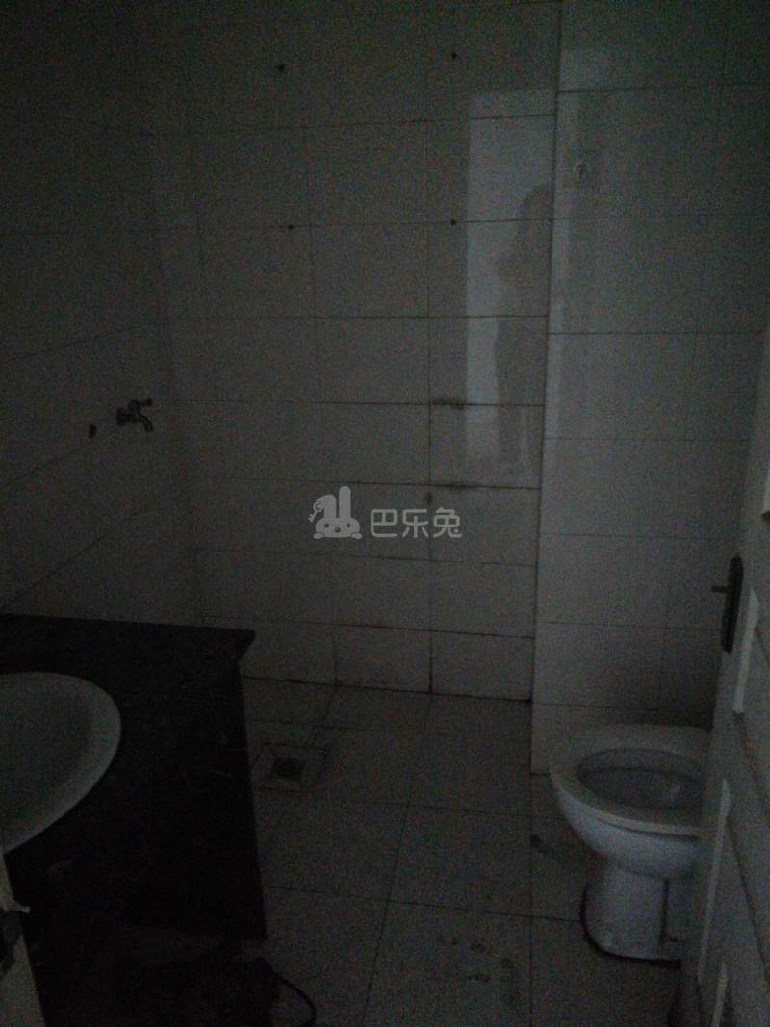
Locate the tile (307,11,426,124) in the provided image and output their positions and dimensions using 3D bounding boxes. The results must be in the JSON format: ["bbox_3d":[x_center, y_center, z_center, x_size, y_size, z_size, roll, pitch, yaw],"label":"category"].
[{"bbox_3d":[-0.055,-1.158,2.100,0.330,0.250,0.010,2,20,10],"label":"tile"}]

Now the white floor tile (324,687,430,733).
[{"bbox_3d":[-0.025,0.640,2.615,0.330,0.010,0.237,2,20,9],"label":"white floor tile"}]

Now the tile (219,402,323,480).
[{"bbox_3d":[-0.353,-0.223,2.501,0.330,0.250,0.010,2,20,10],"label":"tile"}]

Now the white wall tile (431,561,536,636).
[{"bbox_3d":[0.312,0.270,2.551,0.330,0.251,0.010,2,20,9],"label":"white wall tile"}]

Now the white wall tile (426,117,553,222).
[{"bbox_3d":[0.275,-0.910,2.128,0.324,0.250,0.010,2,21,10],"label":"white wall tile"}]

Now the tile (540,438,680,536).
[{"bbox_3d":[0.556,-0.064,1.991,0.334,0.251,0.012,2,21,10],"label":"tile"}]

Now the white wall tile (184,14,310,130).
[{"bbox_3d":[-0.382,-1.167,2.150,0.329,0.250,0.010,2,21,10],"label":"white wall tile"}]

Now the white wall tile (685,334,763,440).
[{"bbox_3d":[0.871,-0.286,1.831,0.330,0.251,0.010,2,20,9],"label":"white wall tile"}]

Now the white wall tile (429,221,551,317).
[{"bbox_3d":[0.284,-0.675,2.218,0.330,0.250,0.010,2,20,10],"label":"white wall tile"}]

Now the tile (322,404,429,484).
[{"bbox_3d":[-0.027,-0.213,2.452,0.330,0.251,0.012,2,21,10],"label":"tile"}]

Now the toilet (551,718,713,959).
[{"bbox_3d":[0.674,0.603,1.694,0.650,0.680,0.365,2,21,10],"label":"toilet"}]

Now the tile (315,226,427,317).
[{"bbox_3d":[-0.041,-0.684,2.270,0.329,0.250,0.010,2,21,10],"label":"tile"}]

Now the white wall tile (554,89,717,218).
[{"bbox_3d":[0.535,-0.774,1.728,0.334,0.251,0.012,2,21,10],"label":"white wall tile"}]

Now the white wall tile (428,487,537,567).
[{"bbox_3d":[0.305,0.036,2.471,0.330,0.251,0.010,2,21,10],"label":"white wall tile"}]

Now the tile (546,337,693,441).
[{"bbox_3d":[0.549,-0.299,1.897,0.330,0.250,0.010,2,20,10],"label":"tile"}]

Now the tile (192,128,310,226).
[{"bbox_3d":[-0.375,-0.935,2.249,0.330,0.251,0.012,2,21,10],"label":"tile"}]

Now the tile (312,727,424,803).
[{"bbox_3d":[-0.071,0.737,2.355,0.330,0.010,0.327,2,20,9],"label":"tile"}]

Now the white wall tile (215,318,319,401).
[{"bbox_3d":[-0.360,-0.460,2.414,0.330,0.250,0.010,2,20,10],"label":"white wall tile"}]

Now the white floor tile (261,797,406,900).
[{"bbox_3d":[-0.125,0.849,2.053,0.330,0.010,0.327,2,20,9],"label":"white floor tile"}]

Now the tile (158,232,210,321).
[{"bbox_3d":[-0.591,-0.702,2.363,0.121,0.250,0.010,2,21,10],"label":"tile"}]

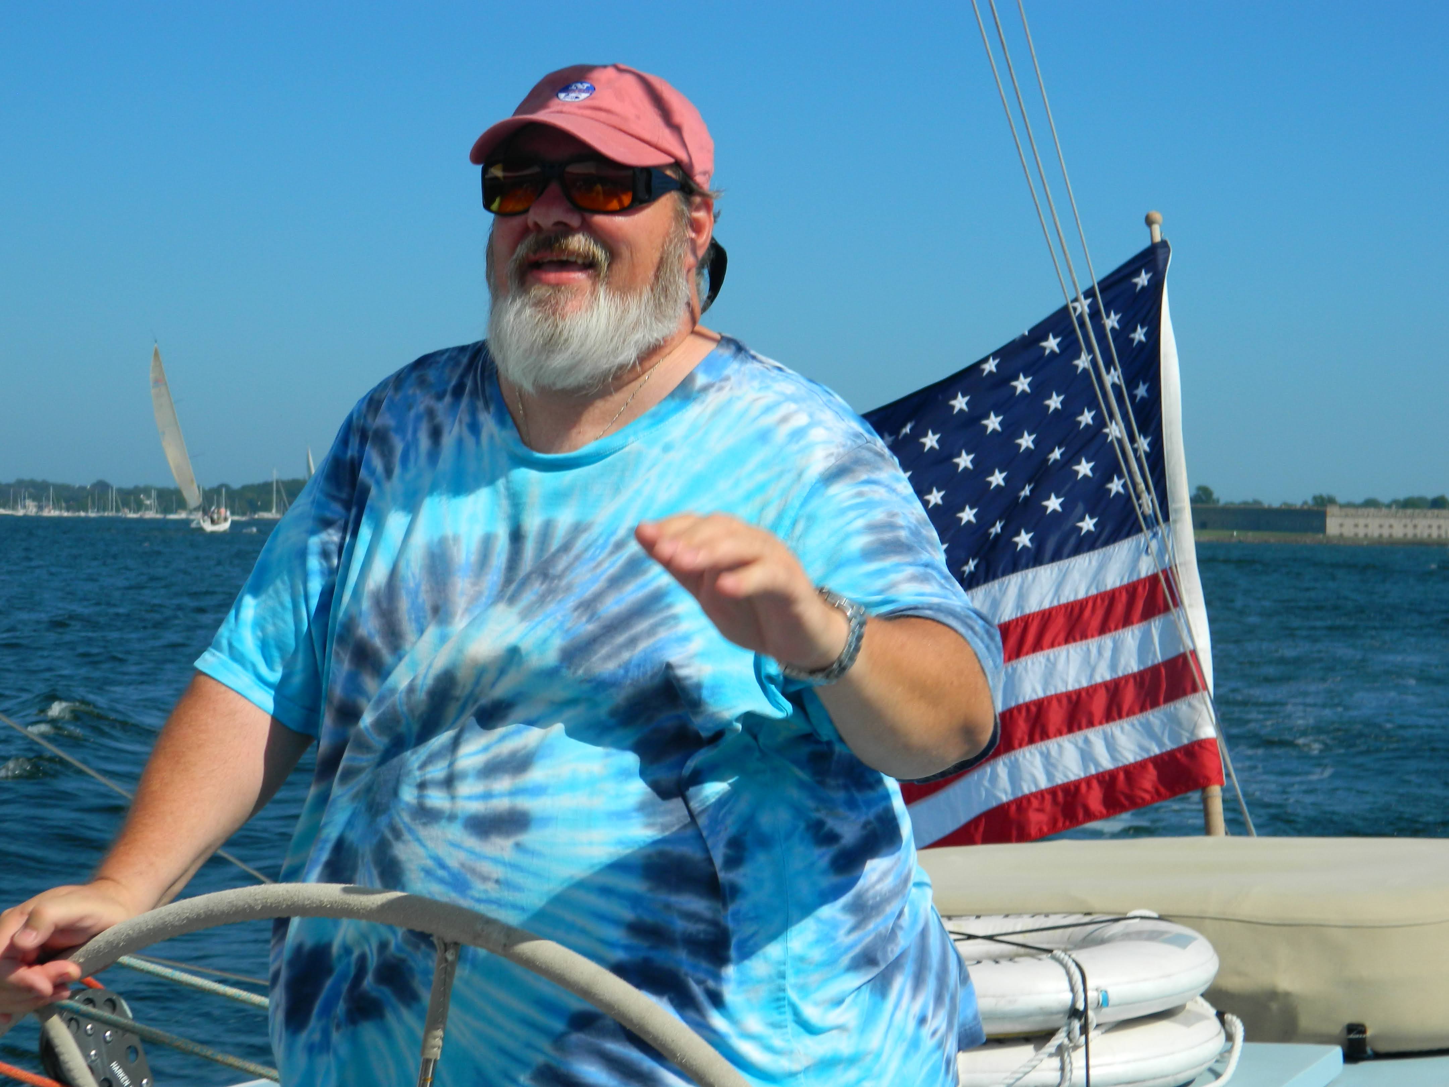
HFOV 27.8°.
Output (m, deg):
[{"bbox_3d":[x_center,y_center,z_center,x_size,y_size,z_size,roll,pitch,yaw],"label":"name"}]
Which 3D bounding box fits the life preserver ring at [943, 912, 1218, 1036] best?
[{"bbox_3d":[0.259,0.496,3.380,0.610,0.080,0.610,-4,-1,0],"label":"life preserver ring"}]

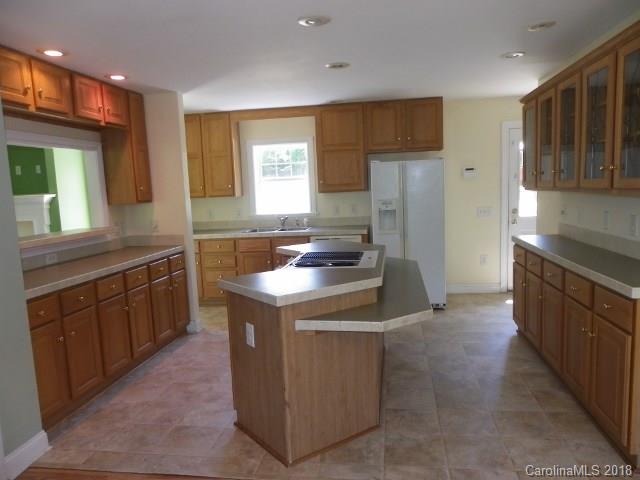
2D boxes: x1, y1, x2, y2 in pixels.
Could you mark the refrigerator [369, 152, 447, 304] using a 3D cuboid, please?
[{"bbox_3d":[1.054,-0.085,5.790,0.814,1.700,0.720,-1,7,9],"label":"refrigerator"}]

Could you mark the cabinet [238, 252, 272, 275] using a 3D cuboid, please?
[{"bbox_3d":[-0.735,0.410,6.185,0.450,0.620,0.600,-1,7,9],"label":"cabinet"}]

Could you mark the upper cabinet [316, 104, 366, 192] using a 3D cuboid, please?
[{"bbox_3d":[0.281,-1.135,6.010,0.590,1.060,0.320,-1,7,9],"label":"upper cabinet"}]

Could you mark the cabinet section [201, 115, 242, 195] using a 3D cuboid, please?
[{"bbox_3d":[-1.256,-1.082,6.171,0.372,1.033,0.339,-2,6,7],"label":"cabinet section"}]

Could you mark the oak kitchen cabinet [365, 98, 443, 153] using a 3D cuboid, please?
[{"bbox_3d":[1.018,-1.378,5.872,0.920,0.610,0.320,-1,7,9],"label":"oak kitchen cabinet"}]

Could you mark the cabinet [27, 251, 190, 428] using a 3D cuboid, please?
[{"bbox_3d":[-1.799,0.657,3.837,0.630,0.840,2.200,-1,7,9],"label":"cabinet"}]

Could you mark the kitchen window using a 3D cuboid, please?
[{"bbox_3d":[-0.497,-0.821,6.331,0.890,1.020,0.090,-1,7,9],"label":"kitchen window"}]

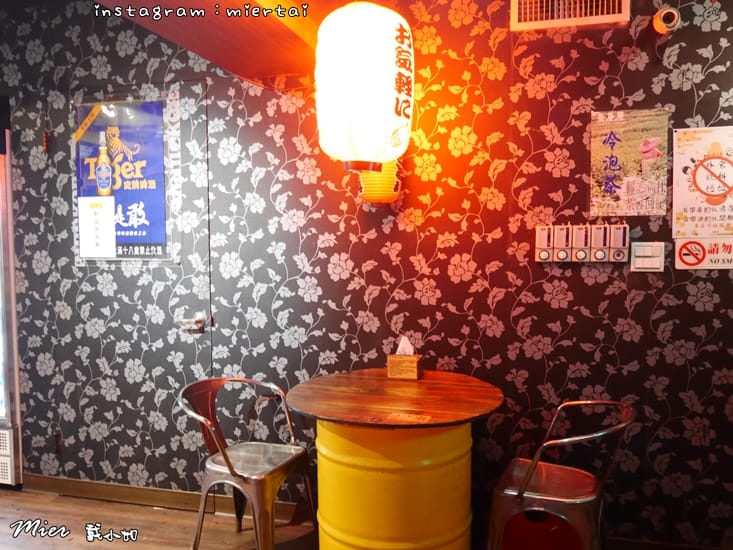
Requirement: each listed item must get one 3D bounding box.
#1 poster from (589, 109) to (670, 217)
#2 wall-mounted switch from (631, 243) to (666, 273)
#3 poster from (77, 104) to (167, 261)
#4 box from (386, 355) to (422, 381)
[{"bbox_3d":[1.026,-0.435,2.482,0.282,0.410,0.008,1,4,15],"label":"poster"},{"bbox_3d":[1.099,-0.068,2.478,0.118,0.115,0.020,1,4,15],"label":"wall-mounted switch"},{"bbox_3d":[-1.204,-0.459,3.100,0.499,0.767,0.008,1,4,15],"label":"poster"},{"bbox_3d":[0.158,0.383,2.649,0.127,0.078,0.112,1,4,12],"label":"box"}]

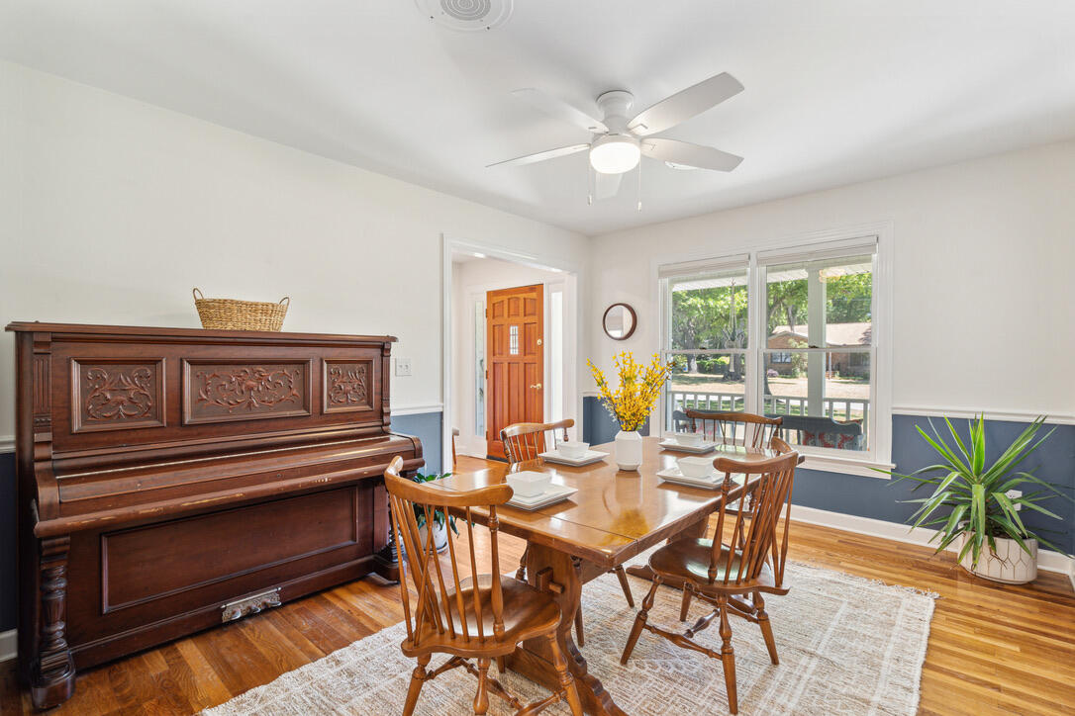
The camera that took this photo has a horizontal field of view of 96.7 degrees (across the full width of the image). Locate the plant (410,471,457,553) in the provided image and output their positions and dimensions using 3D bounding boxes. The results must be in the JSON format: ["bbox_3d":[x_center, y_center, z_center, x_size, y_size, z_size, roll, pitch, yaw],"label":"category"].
[{"bbox_3d":[-0.641,0.968,3.058,0.360,0.490,0.370,0,0,0],"label":"plant"}]

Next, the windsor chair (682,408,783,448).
[{"bbox_3d":[1.057,0.759,2.653,0.550,0.900,0.530,0,0,43],"label":"windsor chair"}]

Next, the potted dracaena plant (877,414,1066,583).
[{"bbox_3d":[2.484,0.768,2.699,0.740,0.880,0.620,0,0,43],"label":"potted dracaena plant"}]

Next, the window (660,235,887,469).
[{"bbox_3d":[1.716,-0.037,3.788,1.740,1.630,0.120,0,0,43],"label":"window"}]

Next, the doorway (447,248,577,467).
[{"bbox_3d":[-0.174,0.197,4.139,0.160,2.050,1.580,0,0,43],"label":"doorway"}]

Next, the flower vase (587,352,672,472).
[{"bbox_3d":[0.387,0.220,1.986,0.340,0.475,0.320,0,0,0],"label":"flower vase"}]

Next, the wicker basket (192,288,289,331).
[{"bbox_3d":[-1.488,-0.224,2.401,0.260,0.205,0.400,0,0,43],"label":"wicker basket"}]

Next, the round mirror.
[{"bbox_3d":[0.787,-0.353,4.575,0.370,0.370,0.050,0,0,43],"label":"round mirror"}]

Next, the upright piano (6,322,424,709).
[{"bbox_3d":[-1.385,0.543,2.310,0.630,1.335,1.570,0,0,43],"label":"upright piano"}]

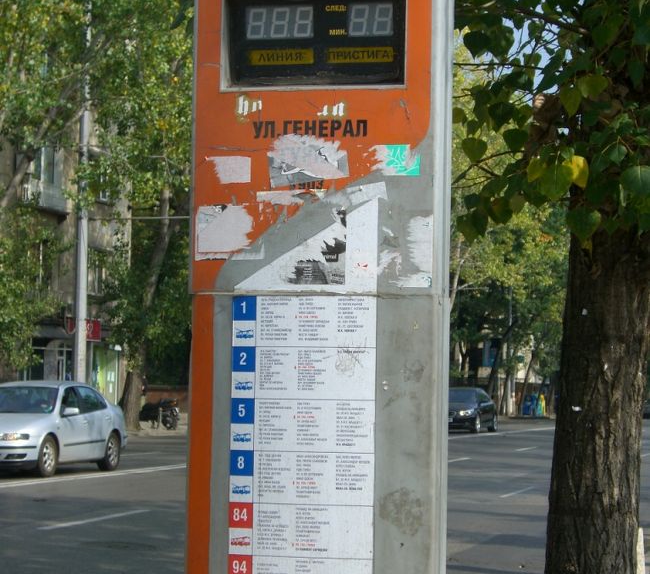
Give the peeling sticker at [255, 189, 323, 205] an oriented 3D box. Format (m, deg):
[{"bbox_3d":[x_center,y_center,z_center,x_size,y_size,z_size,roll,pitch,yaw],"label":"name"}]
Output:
[{"bbox_3d":[-0.066,-0.174,3.753,0.135,0.031,0.004,0,-3,14],"label":"peeling sticker"}]

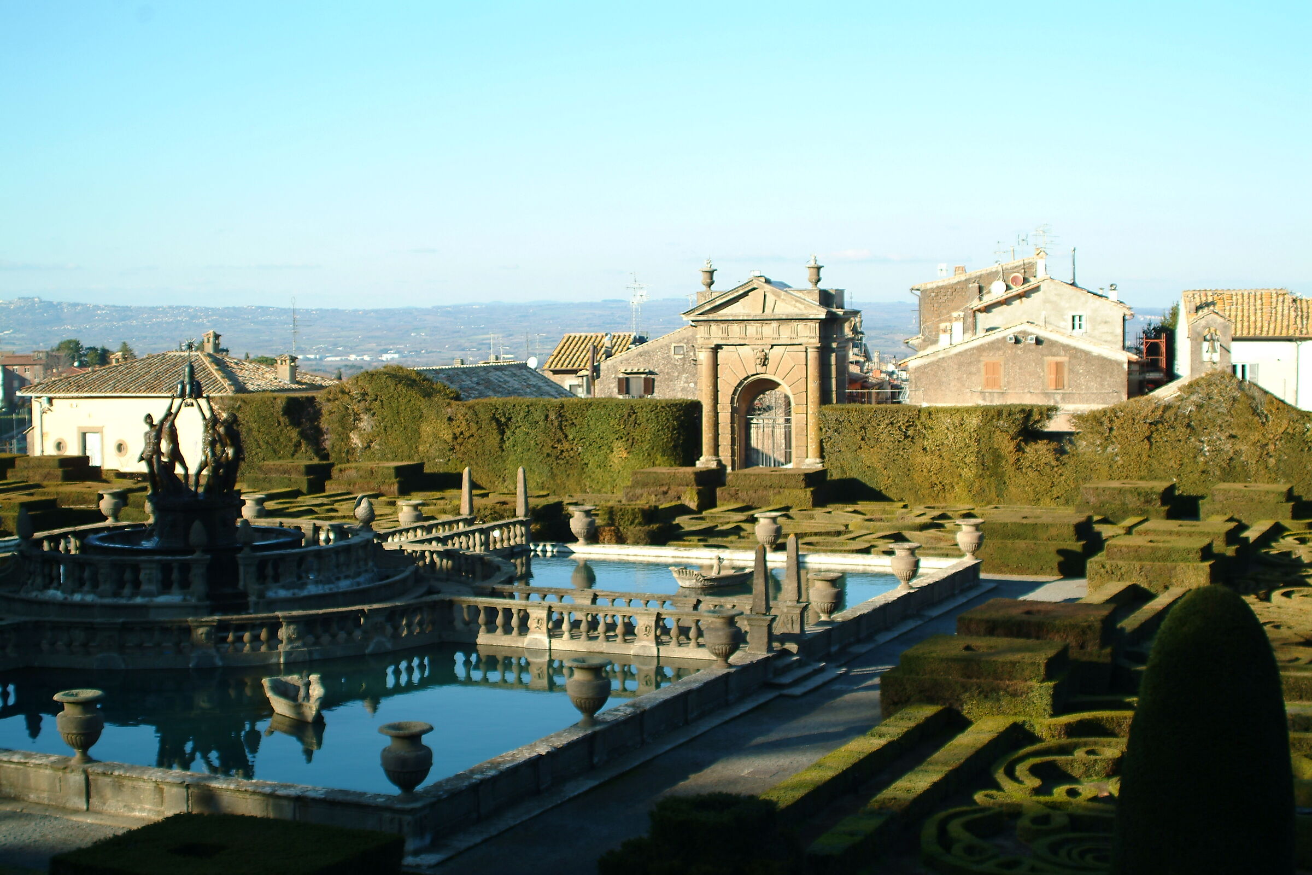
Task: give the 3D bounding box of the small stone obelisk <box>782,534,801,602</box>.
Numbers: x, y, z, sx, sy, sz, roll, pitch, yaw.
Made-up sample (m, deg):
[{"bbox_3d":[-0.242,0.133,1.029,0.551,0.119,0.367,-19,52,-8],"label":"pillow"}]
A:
[{"bbox_3d":[3.029,2.904,42.417,0.331,1.498,0.331,1,4,26],"label":"small stone obelisk"}]

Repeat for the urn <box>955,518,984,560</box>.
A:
[{"bbox_3d":[9.105,2.947,55.007,0.842,1.102,0.842,1,4,26],"label":"urn"}]

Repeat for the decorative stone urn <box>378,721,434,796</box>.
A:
[{"bbox_3d":[-3.735,4.793,28.298,0.842,1.102,0.842,-1,4,0],"label":"decorative stone urn"}]

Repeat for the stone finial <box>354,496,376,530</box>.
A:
[{"bbox_3d":[-7.570,1.987,49.278,0.490,0.878,0.490,-1,4,0],"label":"stone finial"}]

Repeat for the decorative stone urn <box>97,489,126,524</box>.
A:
[{"bbox_3d":[-20.081,2.550,70.106,0.859,1.114,0.859,1,4,25],"label":"decorative stone urn"}]

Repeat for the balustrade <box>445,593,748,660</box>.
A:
[{"bbox_3d":[-1.302,4.341,42.989,7.803,1.040,0.459,1,4,25],"label":"balustrade"}]

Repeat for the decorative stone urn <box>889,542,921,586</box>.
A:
[{"bbox_3d":[6.563,3.336,49.722,0.842,1.102,0.842,-1,4,0],"label":"decorative stone urn"}]

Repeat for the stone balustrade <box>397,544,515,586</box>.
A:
[{"bbox_3d":[-5.173,3.813,51.825,2.020,0.995,9.853,-2,4,-20],"label":"stone balustrade"}]

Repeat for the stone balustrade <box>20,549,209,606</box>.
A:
[{"bbox_3d":[-13.671,3.398,45.832,6.120,1.056,1.454,1,4,26],"label":"stone balustrade"}]

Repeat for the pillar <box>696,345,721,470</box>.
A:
[{"bbox_3d":[2.456,-1.408,85.657,0.949,5.522,0.949,1,4,25],"label":"pillar"}]

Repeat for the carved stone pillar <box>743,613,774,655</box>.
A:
[{"bbox_3d":[2.200,4.194,40.476,0.562,0.778,0.533,1,4,26],"label":"carved stone pillar"}]

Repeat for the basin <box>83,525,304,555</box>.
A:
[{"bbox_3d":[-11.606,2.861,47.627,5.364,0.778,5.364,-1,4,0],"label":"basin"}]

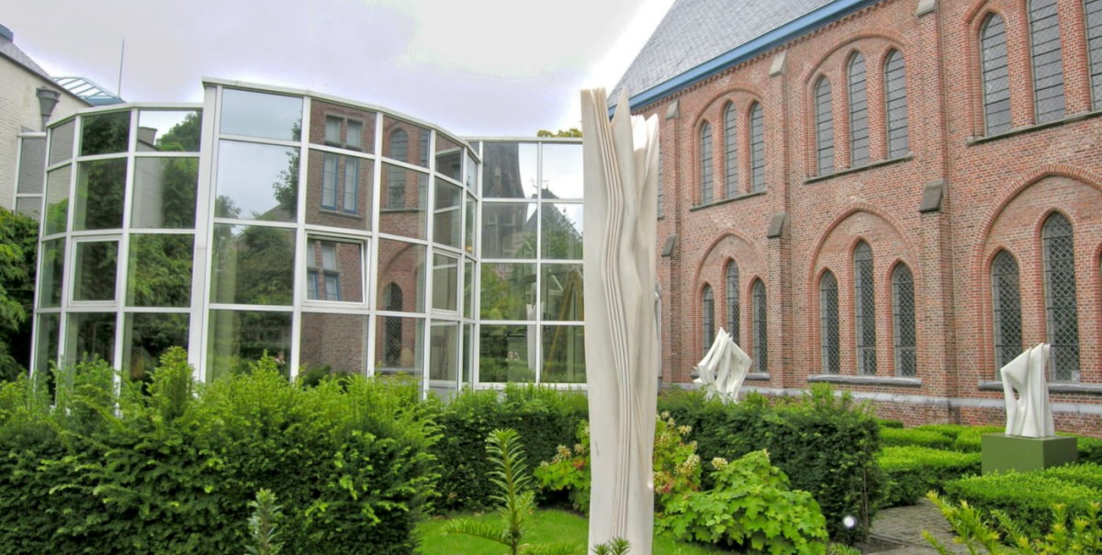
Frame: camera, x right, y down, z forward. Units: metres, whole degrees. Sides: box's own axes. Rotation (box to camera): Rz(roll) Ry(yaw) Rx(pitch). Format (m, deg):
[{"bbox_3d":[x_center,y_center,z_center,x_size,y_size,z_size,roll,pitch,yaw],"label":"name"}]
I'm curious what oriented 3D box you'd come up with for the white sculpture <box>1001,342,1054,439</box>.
[{"bbox_3d":[5.585,1.309,8.971,0.370,1.090,0.500,4,-6,-29],"label":"white sculpture"}]

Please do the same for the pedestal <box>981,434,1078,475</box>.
[{"bbox_3d":[5.585,2.201,8.893,0.700,0.700,0.700,4,-6,-29],"label":"pedestal"}]

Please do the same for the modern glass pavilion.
[{"bbox_3d":[-3.999,-0.095,13.521,10.200,5.960,5.300,1,-6,-2],"label":"modern glass pavilion"}]

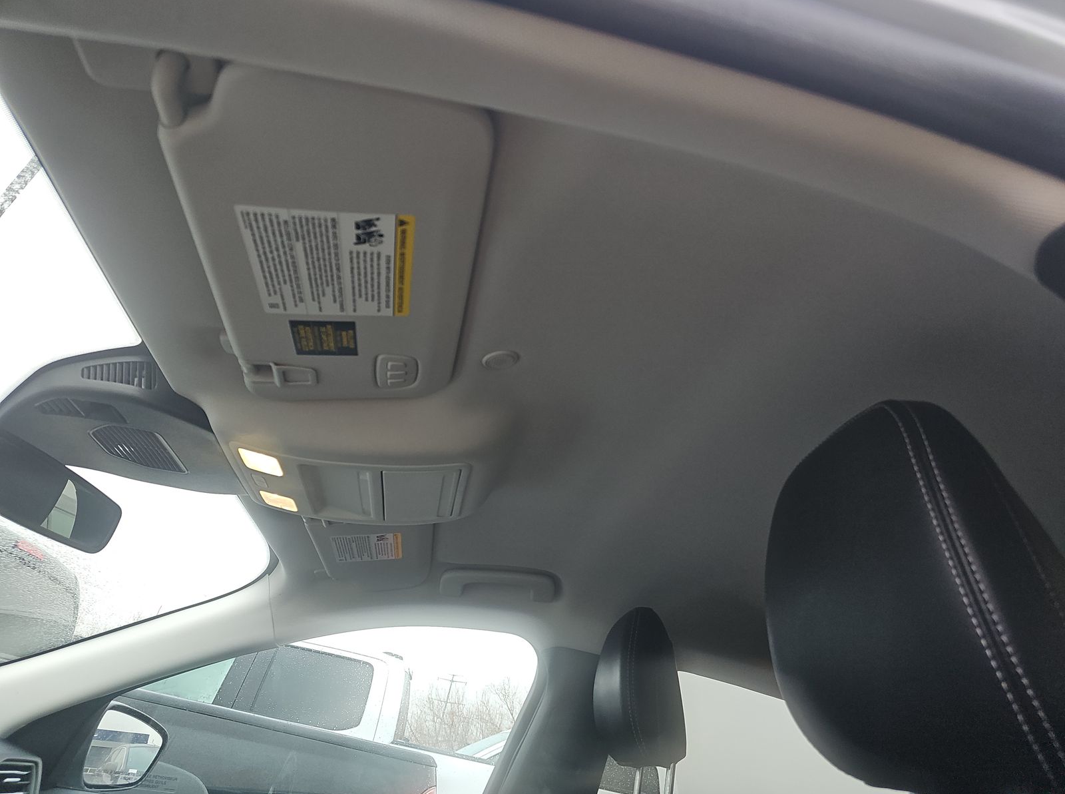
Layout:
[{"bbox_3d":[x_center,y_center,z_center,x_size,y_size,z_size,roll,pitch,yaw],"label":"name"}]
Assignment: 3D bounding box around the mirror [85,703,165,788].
[{"bbox_3d":[-0.882,0.725,1.482,0.100,0.160,0.215,3,-31,17],"label":"mirror"}]

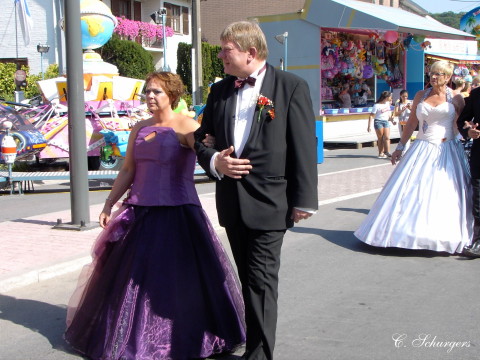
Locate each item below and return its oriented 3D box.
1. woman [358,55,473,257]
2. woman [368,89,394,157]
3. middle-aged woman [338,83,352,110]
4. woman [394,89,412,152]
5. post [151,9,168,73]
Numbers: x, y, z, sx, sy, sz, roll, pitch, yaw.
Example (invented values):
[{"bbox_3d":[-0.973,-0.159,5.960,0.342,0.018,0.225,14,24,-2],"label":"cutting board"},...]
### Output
[{"bbox_3d":[1.598,-0.242,7.830,1.080,1.678,1.000,2,7,22],"label":"woman"},{"bbox_3d":[2.951,-1.169,17.927,0.550,1.389,0.360,-2,6,-12],"label":"woman"},{"bbox_3d":[2.776,-1.745,22.518,0.360,1.560,0.450,-4,7,-30],"label":"middle-aged woman"},{"bbox_3d":[3.458,-1.198,18.127,0.450,1.392,0.340,-2,6,-9],"label":"woman"},{"bbox_3d":[-1.087,-1.107,12.063,0.250,2.559,0.270,5,8,41],"label":"post"}]

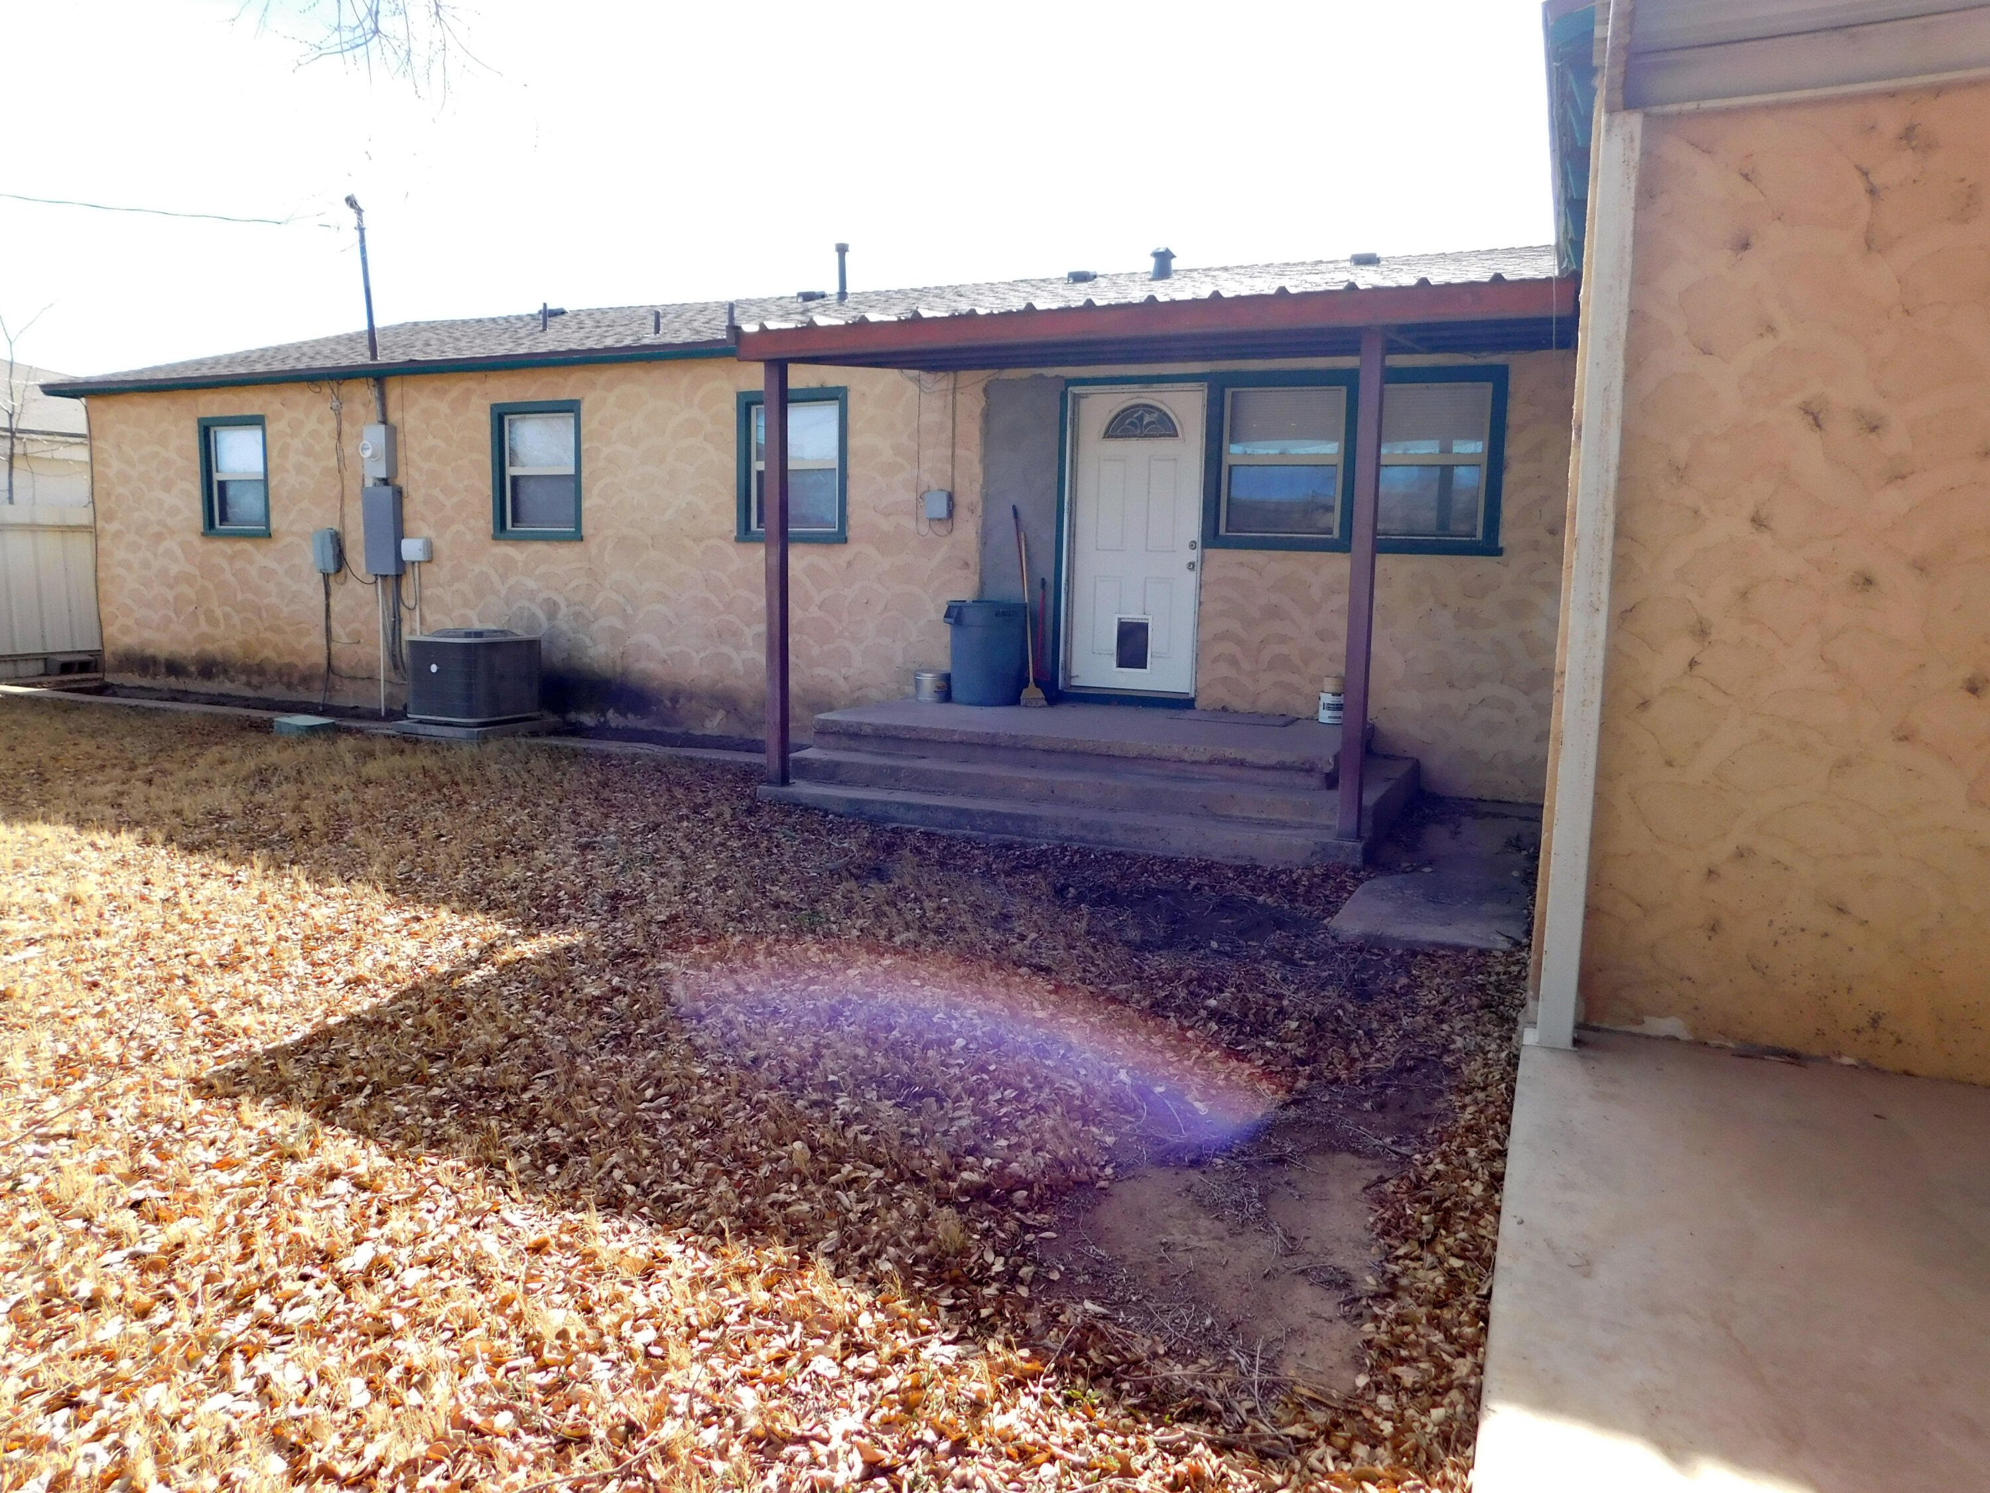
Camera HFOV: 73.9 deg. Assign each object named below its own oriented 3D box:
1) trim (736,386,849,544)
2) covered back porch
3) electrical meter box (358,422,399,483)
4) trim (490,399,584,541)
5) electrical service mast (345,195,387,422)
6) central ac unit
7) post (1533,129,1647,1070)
[{"bbox_3d":[-1.526,-2.125,10.074,0.980,1.145,0.100,4,8,23],"label":"trim"},{"bbox_3d":[0.983,-1.077,7.759,4.350,2.860,2.390,4,8,23],"label":"covered back porch"},{"bbox_3d":[-5.446,-2.594,11.622,0.270,0.465,0.220,4,8,23],"label":"electrical meter box"},{"bbox_3d":[-3.795,-2.288,11.059,0.980,1.140,0.100,4,8,23],"label":"trim"},{"bbox_3d":[-5.455,-3.780,11.469,0.180,1.892,0.160,0,9,24],"label":"electrical service mast"},{"bbox_3d":[-4.142,-0.574,10.524,0.720,0.715,0.730,4,8,23],"label":"central ac unit"},{"bbox_3d":[1.589,-0.391,3.537,0.090,2.454,0.090,4,8,23],"label":"post"}]

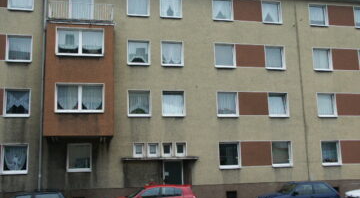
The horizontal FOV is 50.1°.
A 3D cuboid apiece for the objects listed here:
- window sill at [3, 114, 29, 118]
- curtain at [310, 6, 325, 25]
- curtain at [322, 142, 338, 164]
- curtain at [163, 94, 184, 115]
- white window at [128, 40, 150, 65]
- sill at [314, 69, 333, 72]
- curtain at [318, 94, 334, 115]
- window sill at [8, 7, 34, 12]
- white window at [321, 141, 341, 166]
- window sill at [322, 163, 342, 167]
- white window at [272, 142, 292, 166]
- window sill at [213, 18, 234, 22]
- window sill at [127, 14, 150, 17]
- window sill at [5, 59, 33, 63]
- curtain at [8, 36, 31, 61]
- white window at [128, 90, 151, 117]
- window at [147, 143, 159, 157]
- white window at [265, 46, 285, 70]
[{"bbox_3d":[-7.785,0.796,18.334,1.190,0.130,0.200,1,-10,-12],"label":"window sill"},{"bbox_3d":[8.224,-4.974,22.950,0.937,1.174,0.100,1,-10,-12],"label":"curtain"},{"bbox_3d":[8.677,3.088,22.301,1.050,1.200,0.080,1,-10,-12],"label":"curtain"},{"bbox_3d":[-0.331,0.281,20.230,1.109,1.107,0.100,1,-10,-12],"label":"curtain"},{"bbox_3d":[-2.125,-2.383,20.074,1.200,1.353,0.160,1,-10,-12],"label":"white window"},{"bbox_3d":[8.286,-1.641,22.177,1.228,0.100,0.200,1,-10,-12],"label":"sill"},{"bbox_3d":[8.369,0.340,22.026,0.917,1.229,0.100,1,-10,-12],"label":"curtain"},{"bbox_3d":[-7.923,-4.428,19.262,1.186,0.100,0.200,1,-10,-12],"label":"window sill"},{"bbox_3d":[8.402,3.005,21.397,1.218,1.375,0.150,1,-10,-12],"label":"white window"},{"bbox_3d":[8.715,3.759,21.993,1.220,0.090,0.180,1,-10,-12],"label":"window sill"},{"bbox_3d":[5.510,2.988,20.770,1.187,1.398,0.160,1,-10,-12],"label":"white window"},{"bbox_3d":[2.400,-4.337,21.161,1.184,0.120,0.200,1,-10,-13],"label":"window sill"},{"bbox_3d":[-2.248,-4.566,21.117,1.220,0.090,0.180,1,-10,-12],"label":"window sill"},{"bbox_3d":[-7.850,-1.857,18.761,1.210,0.090,0.190,1,-10,-12],"label":"window sill"},{"bbox_3d":[-7.949,-2.505,19.083,1.038,1.207,0.100,1,-10,-12],"label":"curtain"},{"bbox_3d":[-2.129,0.265,20.318,1.195,1.375,0.150,1,-10,-12],"label":"white window"},{"bbox_3d":[-1.320,2.577,19.274,0.576,0.687,0.160,1,-10,-13],"label":"window"},{"bbox_3d":[5.344,-2.341,21.637,1.195,1.366,0.170,1,-10,-12],"label":"white window"}]

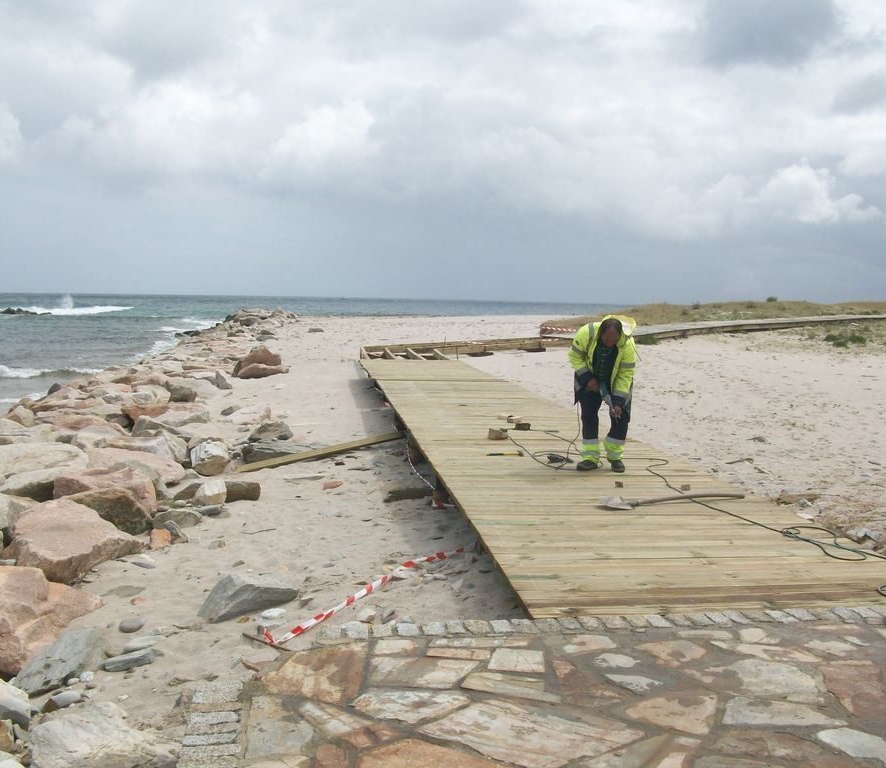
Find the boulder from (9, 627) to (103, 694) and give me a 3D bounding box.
[{"bbox_3d":[-1.773,1.264,4.690,0.250,0.190,0.480,3,5,22],"label":"boulder"}]

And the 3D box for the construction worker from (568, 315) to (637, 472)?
[{"bbox_3d":[1.558,0.093,9.791,0.640,1.500,0.660,1,5,-2],"label":"construction worker"}]

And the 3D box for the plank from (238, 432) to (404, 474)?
[{"bbox_3d":[-1.410,0.814,12.053,2.401,0.055,0.160,-9,22,-39],"label":"plank"}]

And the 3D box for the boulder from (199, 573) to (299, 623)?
[{"bbox_3d":[-1.139,1.210,5.839,0.530,0.190,0.260,-3,6,-42],"label":"boulder"}]

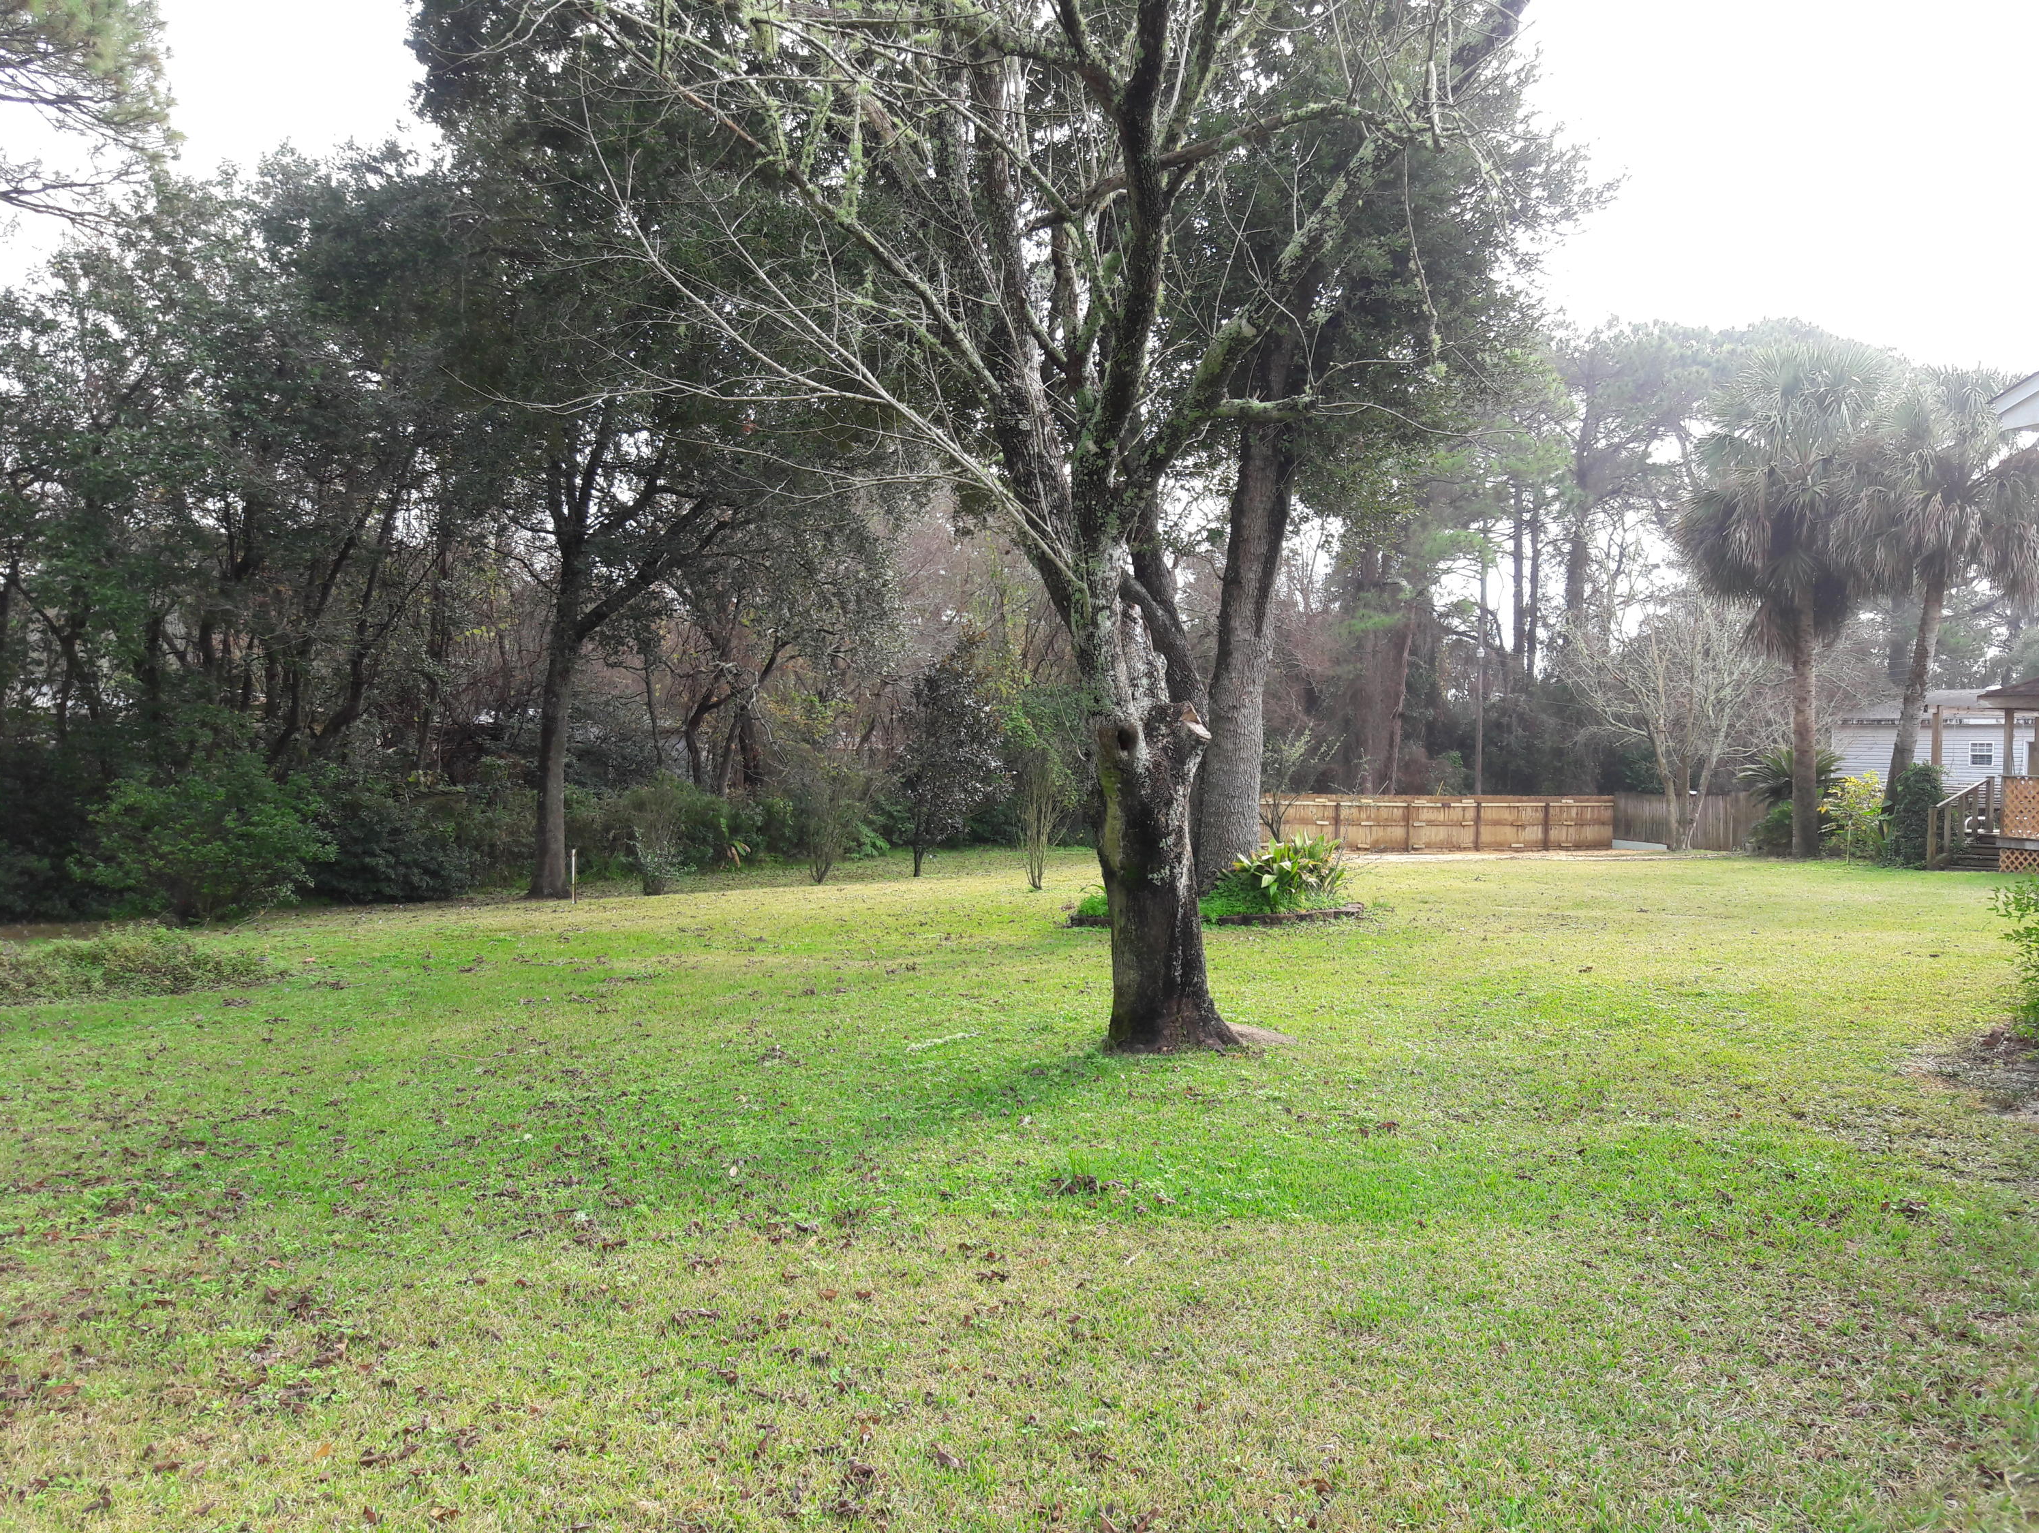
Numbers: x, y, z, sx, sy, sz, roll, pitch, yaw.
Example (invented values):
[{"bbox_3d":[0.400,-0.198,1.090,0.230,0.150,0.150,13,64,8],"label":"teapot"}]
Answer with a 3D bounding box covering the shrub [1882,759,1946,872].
[{"bbox_3d":[14.778,0.817,27.300,0.970,1.730,0.920,0,0,0],"label":"shrub"}]

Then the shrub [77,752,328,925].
[{"bbox_3d":[-8.571,0.756,17.400,2.660,1.760,2.260,0,0,0],"label":"shrub"}]

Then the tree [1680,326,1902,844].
[{"bbox_3d":[14.000,-3.048,30.200,4.050,9.450,4.050,0,0,0],"label":"tree"}]

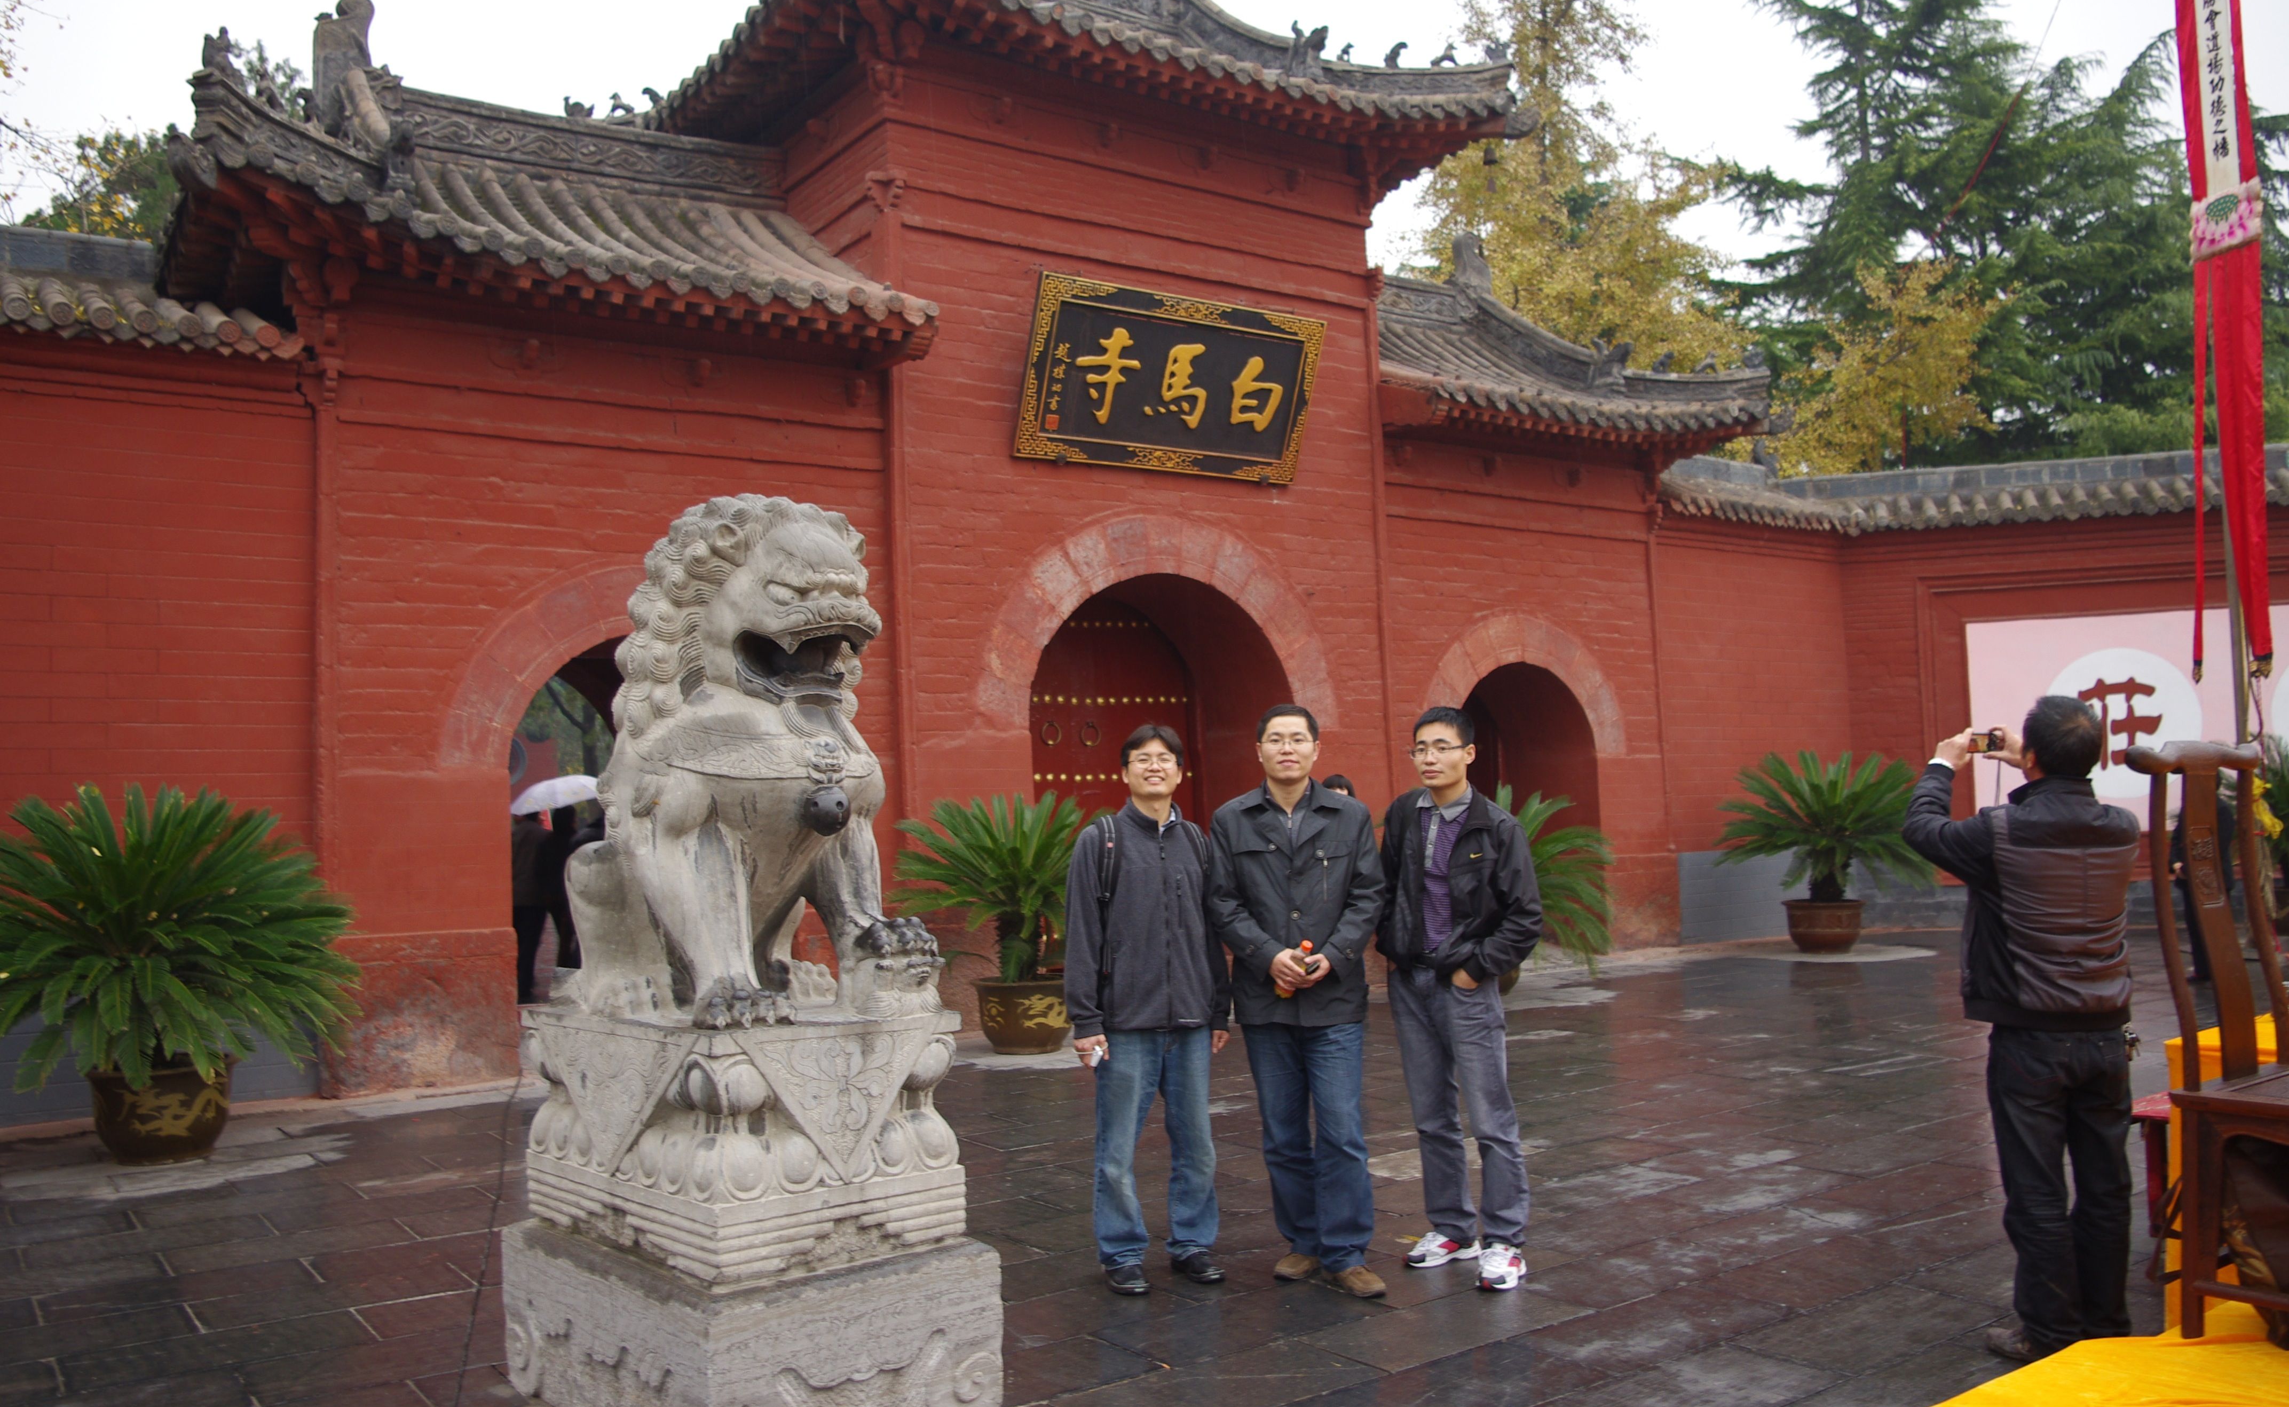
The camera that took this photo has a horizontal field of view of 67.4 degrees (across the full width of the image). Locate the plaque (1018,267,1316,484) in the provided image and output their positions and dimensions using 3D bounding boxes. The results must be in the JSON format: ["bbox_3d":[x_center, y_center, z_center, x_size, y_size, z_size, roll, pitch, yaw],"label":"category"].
[{"bbox_3d":[0.219,-2.342,12.637,2.500,1.270,0.120,1,18,-34],"label":"plaque"}]

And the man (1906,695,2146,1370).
[{"bbox_3d":[2.309,0.809,4.581,0.570,1.680,0.540,-2,-4,-3],"label":"man"}]

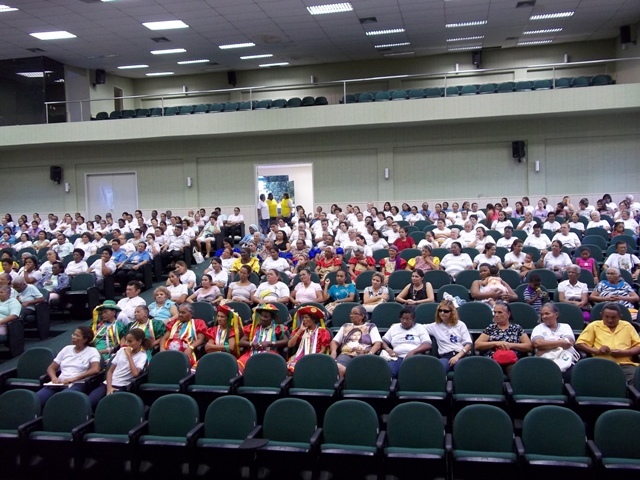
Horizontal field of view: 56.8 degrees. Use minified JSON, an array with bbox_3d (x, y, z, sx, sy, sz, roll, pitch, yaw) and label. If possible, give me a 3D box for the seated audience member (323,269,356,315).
[{"bbox_3d":[0.266,1.042,8.417,0.470,1.216,0.780,-1,3,12],"label":"seated audience member"}]

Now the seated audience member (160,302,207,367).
[{"bbox_3d":[-1.726,1.396,7.117,0.580,1.200,0.780,-1,3,12],"label":"seated audience member"}]

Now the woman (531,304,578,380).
[{"bbox_3d":[2.441,1.298,6.060,0.520,1.239,0.780,-1,3,12],"label":"woman"}]

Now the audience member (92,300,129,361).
[{"bbox_3d":[-2.665,1.402,7.312,0.540,1.256,0.800,-1,3,15],"label":"audience member"}]

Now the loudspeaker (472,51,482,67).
[{"bbox_3d":[5.985,-6.902,22.475,0.360,0.580,0.340,0,9,27],"label":"loudspeaker"}]

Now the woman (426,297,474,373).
[{"bbox_3d":[1.436,1.307,6.468,0.550,1.240,0.750,-1,2,11],"label":"woman"}]

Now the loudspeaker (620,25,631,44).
[{"bbox_3d":[9.966,-6.671,19.300,0.340,0.570,0.350,0,13,39],"label":"loudspeaker"}]

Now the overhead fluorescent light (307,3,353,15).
[{"bbox_3d":[0.286,-6.557,16.666,1.220,0.100,0.620,-1,3,12],"label":"overhead fluorescent light"}]

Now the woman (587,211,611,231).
[{"bbox_3d":[6.473,-0.090,13.621,0.540,1.162,0.780,-1,3,11],"label":"woman"}]

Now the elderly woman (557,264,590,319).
[{"bbox_3d":[3.368,0.963,7.759,0.480,1.243,0.780,-1,3,12],"label":"elderly woman"}]

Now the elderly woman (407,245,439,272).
[{"bbox_3d":[1.746,0.707,9.994,0.500,1.198,0.780,-1,3,12],"label":"elderly woman"}]

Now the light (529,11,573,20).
[{"bbox_3d":[6.923,-6.698,17.691,1.220,0.100,0.600,-1,2,11],"label":"light"}]

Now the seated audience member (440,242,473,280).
[{"bbox_3d":[2.337,0.638,10.105,0.560,1.170,0.750,-1,2,11],"label":"seated audience member"}]

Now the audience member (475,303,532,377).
[{"bbox_3d":[1.991,1.306,6.356,0.600,1.210,0.750,-1,2,14],"label":"audience member"}]

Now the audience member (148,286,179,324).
[{"bbox_3d":[-2.344,1.292,8.334,0.500,1.202,0.800,-2,3,6],"label":"audience member"}]

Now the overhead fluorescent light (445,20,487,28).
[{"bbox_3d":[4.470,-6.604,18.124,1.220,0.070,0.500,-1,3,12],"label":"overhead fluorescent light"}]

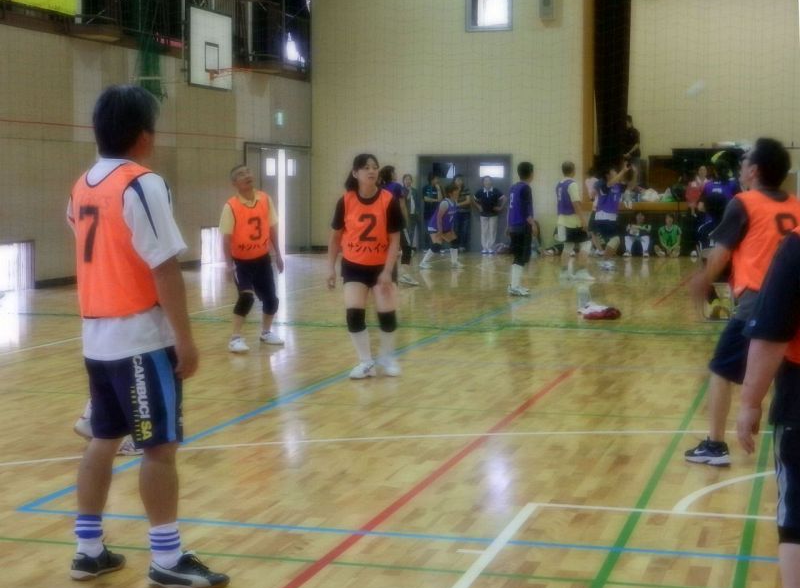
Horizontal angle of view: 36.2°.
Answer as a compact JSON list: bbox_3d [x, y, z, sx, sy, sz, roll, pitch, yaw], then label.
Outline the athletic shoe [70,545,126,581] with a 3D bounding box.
[{"bbox_3d":[-1.071,0.928,4.350,0.100,0.110,0.275,1,5,25],"label":"athletic shoe"}]

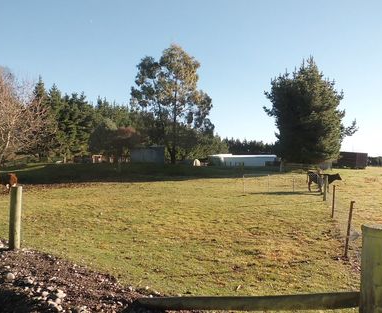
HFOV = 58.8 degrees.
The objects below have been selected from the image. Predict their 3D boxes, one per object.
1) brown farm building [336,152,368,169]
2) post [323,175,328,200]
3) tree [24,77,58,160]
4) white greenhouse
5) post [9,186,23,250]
[{"bbox_3d":[36.700,1.030,78.800,5.500,3.600,5.500,2,-1,-43],"label":"brown farm building"},{"bbox_3d":[5.760,1.350,14.500,0.150,1.090,0.150,2,-1,0],"label":"post"},{"bbox_3d":[-25.600,-6.500,58.000,5.200,14.300,5.200,1,-1,0],"label":"tree"},{"bbox_3d":[13.000,1.050,85.000,15.900,3.000,6.900,1,-1,-25],"label":"white greenhouse"},{"bbox_3d":[-3.180,1.120,6.130,0.190,1.130,0.190,1,-1,0],"label":"post"}]

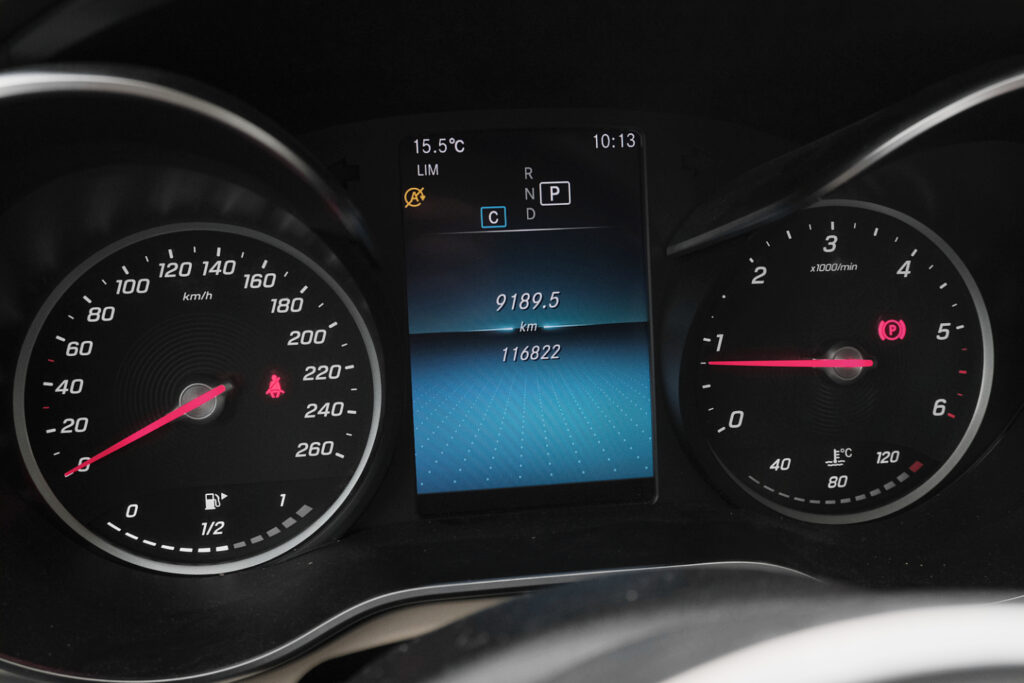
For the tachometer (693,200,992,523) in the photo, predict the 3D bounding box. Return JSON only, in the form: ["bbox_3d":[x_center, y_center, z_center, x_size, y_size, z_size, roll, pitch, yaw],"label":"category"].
[{"bbox_3d":[0.111,0.007,0.370,0.108,0.108,0.020,-3,3,-6],"label":"tachometer"}]

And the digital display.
[{"bbox_3d":[0.006,-0.006,0.351,0.077,0.122,0.010,-3,3,-9],"label":"digital display"}]

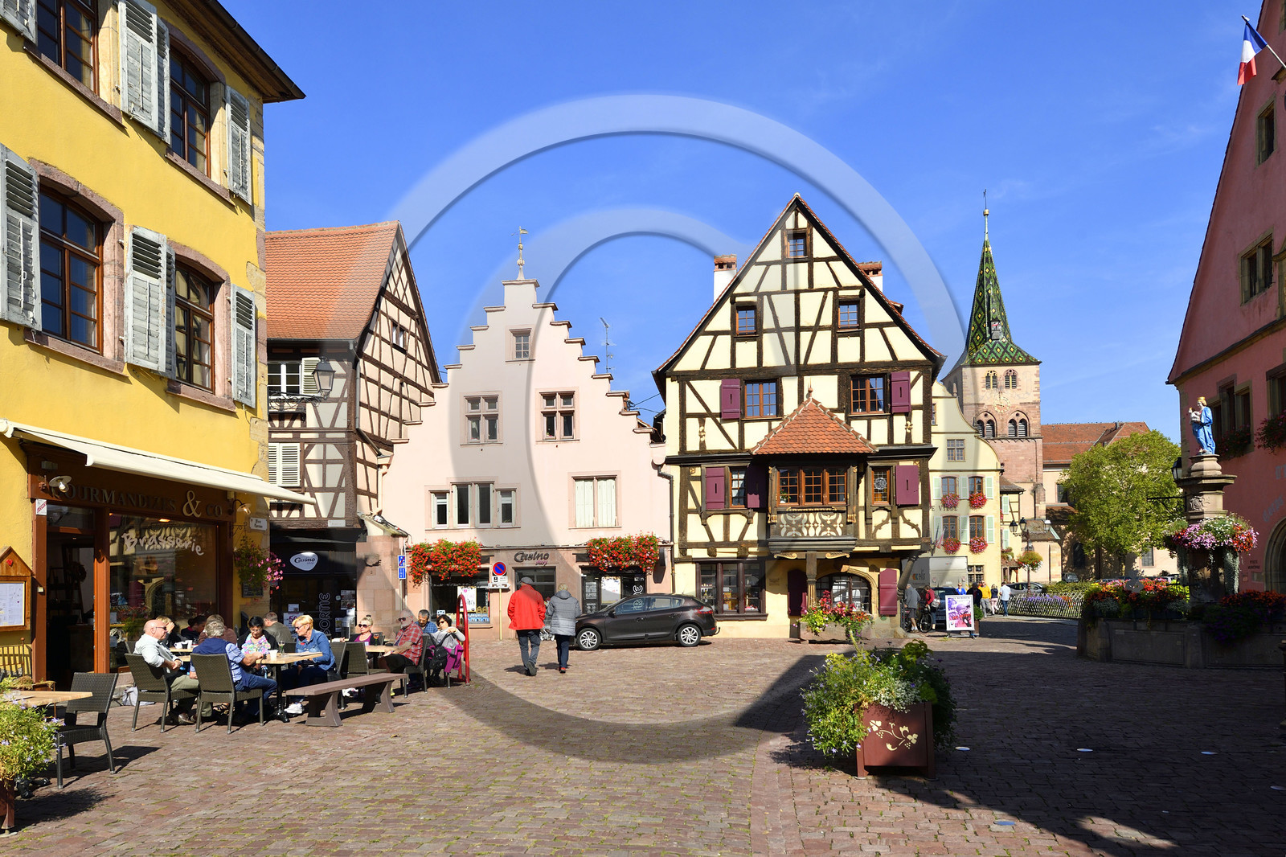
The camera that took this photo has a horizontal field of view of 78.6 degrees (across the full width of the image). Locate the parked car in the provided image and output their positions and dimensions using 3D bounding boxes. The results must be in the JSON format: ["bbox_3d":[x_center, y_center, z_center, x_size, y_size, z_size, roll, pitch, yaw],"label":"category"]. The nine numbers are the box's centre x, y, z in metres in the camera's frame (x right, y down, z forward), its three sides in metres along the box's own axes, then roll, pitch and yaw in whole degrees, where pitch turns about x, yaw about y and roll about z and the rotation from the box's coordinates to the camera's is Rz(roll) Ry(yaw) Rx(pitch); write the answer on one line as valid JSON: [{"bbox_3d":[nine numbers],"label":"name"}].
[{"bbox_3d":[-0.120,5.270,21.700,4.290,1.460,1.810,0,-7,-3],"label":"parked car"}]

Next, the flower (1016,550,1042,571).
[{"bbox_3d":[20.162,6.891,41.000,1.240,1.050,1.240,0,-7,0],"label":"flower"}]

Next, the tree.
[{"bbox_3d":[36.488,6.058,60.000,8.600,11.600,8.600,0,-7,0],"label":"tree"}]

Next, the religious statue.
[{"bbox_3d":[12.680,-0.080,17.800,0.500,1.330,0.440,-1,-7,6],"label":"religious statue"}]

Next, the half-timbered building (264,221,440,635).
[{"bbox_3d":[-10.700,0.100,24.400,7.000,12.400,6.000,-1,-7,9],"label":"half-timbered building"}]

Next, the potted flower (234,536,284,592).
[{"bbox_3d":[-6.550,2.330,13.400,0.700,0.920,0.750,-1,-7,8],"label":"potted flower"}]

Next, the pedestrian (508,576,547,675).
[{"bbox_3d":[-2.070,3.540,14.100,0.660,1.750,0.500,0,-7,-3],"label":"pedestrian"}]

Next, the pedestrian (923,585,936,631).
[{"bbox_3d":[10.260,6.406,28.000,0.480,1.640,0.520,3,-8,-24],"label":"pedestrian"}]

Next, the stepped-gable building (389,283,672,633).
[{"bbox_3d":[-3.084,1.526,28.443,8.900,10.900,9.000,-1,-7,6],"label":"stepped-gable building"}]

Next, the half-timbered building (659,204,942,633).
[{"bbox_3d":[5.500,0.250,29.600,8.700,13.700,11.000,-1,-7,9],"label":"half-timbered building"}]

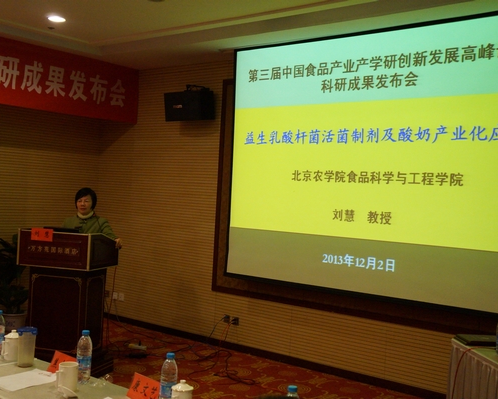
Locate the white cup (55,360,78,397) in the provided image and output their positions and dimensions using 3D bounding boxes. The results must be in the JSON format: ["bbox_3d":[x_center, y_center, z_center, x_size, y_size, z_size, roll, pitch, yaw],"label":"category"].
[{"bbox_3d":[-0.752,0.734,2.738,0.100,0.108,0.080,2,1,-45],"label":"white cup"}]

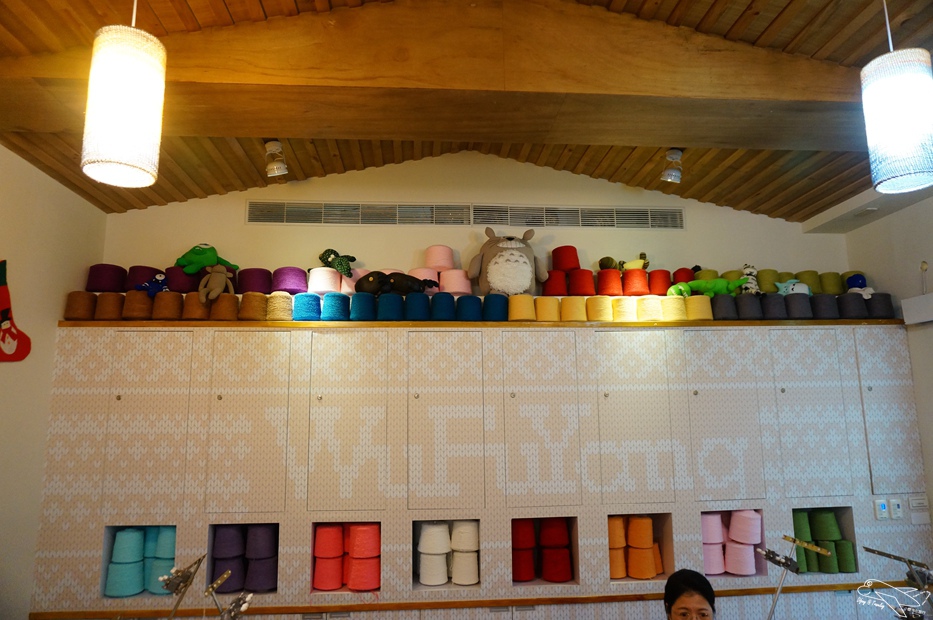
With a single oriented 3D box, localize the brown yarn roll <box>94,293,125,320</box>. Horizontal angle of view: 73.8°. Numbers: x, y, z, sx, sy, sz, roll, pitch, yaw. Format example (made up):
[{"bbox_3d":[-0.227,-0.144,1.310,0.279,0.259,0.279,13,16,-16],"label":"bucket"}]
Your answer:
[{"bbox_3d":[-2.068,-0.006,3.600,0.154,0.171,0.154,0,-9,-5],"label":"brown yarn roll"}]

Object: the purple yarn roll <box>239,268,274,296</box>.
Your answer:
[{"bbox_3d":[-1.324,-0.164,3.903,0.203,0.168,0.203,0,-9,-5],"label":"purple yarn roll"}]

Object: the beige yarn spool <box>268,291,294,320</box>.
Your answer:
[{"bbox_3d":[-1.155,-0.011,3.862,0.150,0.187,0.150,0,-9,-5],"label":"beige yarn spool"}]

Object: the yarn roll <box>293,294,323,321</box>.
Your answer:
[{"bbox_3d":[-1.004,-0.004,3.929,0.174,0.185,0.174,0,-9,-5],"label":"yarn roll"}]

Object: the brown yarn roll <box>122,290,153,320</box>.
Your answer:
[{"bbox_3d":[-1.895,-0.017,3.589,0.169,0.170,0.169,0,-8,-5],"label":"brown yarn roll"}]

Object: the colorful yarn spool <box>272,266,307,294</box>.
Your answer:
[{"bbox_3d":[-1.116,-0.162,3.953,0.222,0.184,0.222,0,-10,-4],"label":"colorful yarn spool"}]

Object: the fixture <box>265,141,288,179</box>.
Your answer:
[{"bbox_3d":[-1.143,-0.913,3.756,0.137,0.220,0.143,0,-9,-5],"label":"fixture"}]

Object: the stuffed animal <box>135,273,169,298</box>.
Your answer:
[{"bbox_3d":[-1.898,-0.148,3.744,0.190,0.160,0.120,2,-10,-13],"label":"stuffed animal"}]

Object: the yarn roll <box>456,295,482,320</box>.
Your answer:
[{"bbox_3d":[0.020,0.001,3.958,0.159,0.164,0.159,0,-9,-5],"label":"yarn roll"}]

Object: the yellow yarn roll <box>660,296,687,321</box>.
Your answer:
[{"bbox_3d":[1.370,0.006,4.117,0.168,0.175,0.168,0,-9,-5],"label":"yellow yarn roll"}]

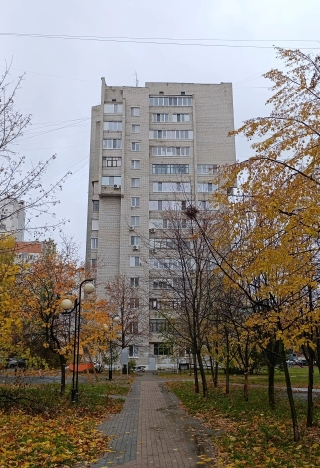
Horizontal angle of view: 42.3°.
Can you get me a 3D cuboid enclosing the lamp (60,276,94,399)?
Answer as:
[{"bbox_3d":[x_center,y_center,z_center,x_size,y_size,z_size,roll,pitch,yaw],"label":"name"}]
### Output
[{"bbox_3d":[-3.114,3.912,15.321,1.250,4.400,0.450,0,-16,0],"label":"lamp"}]

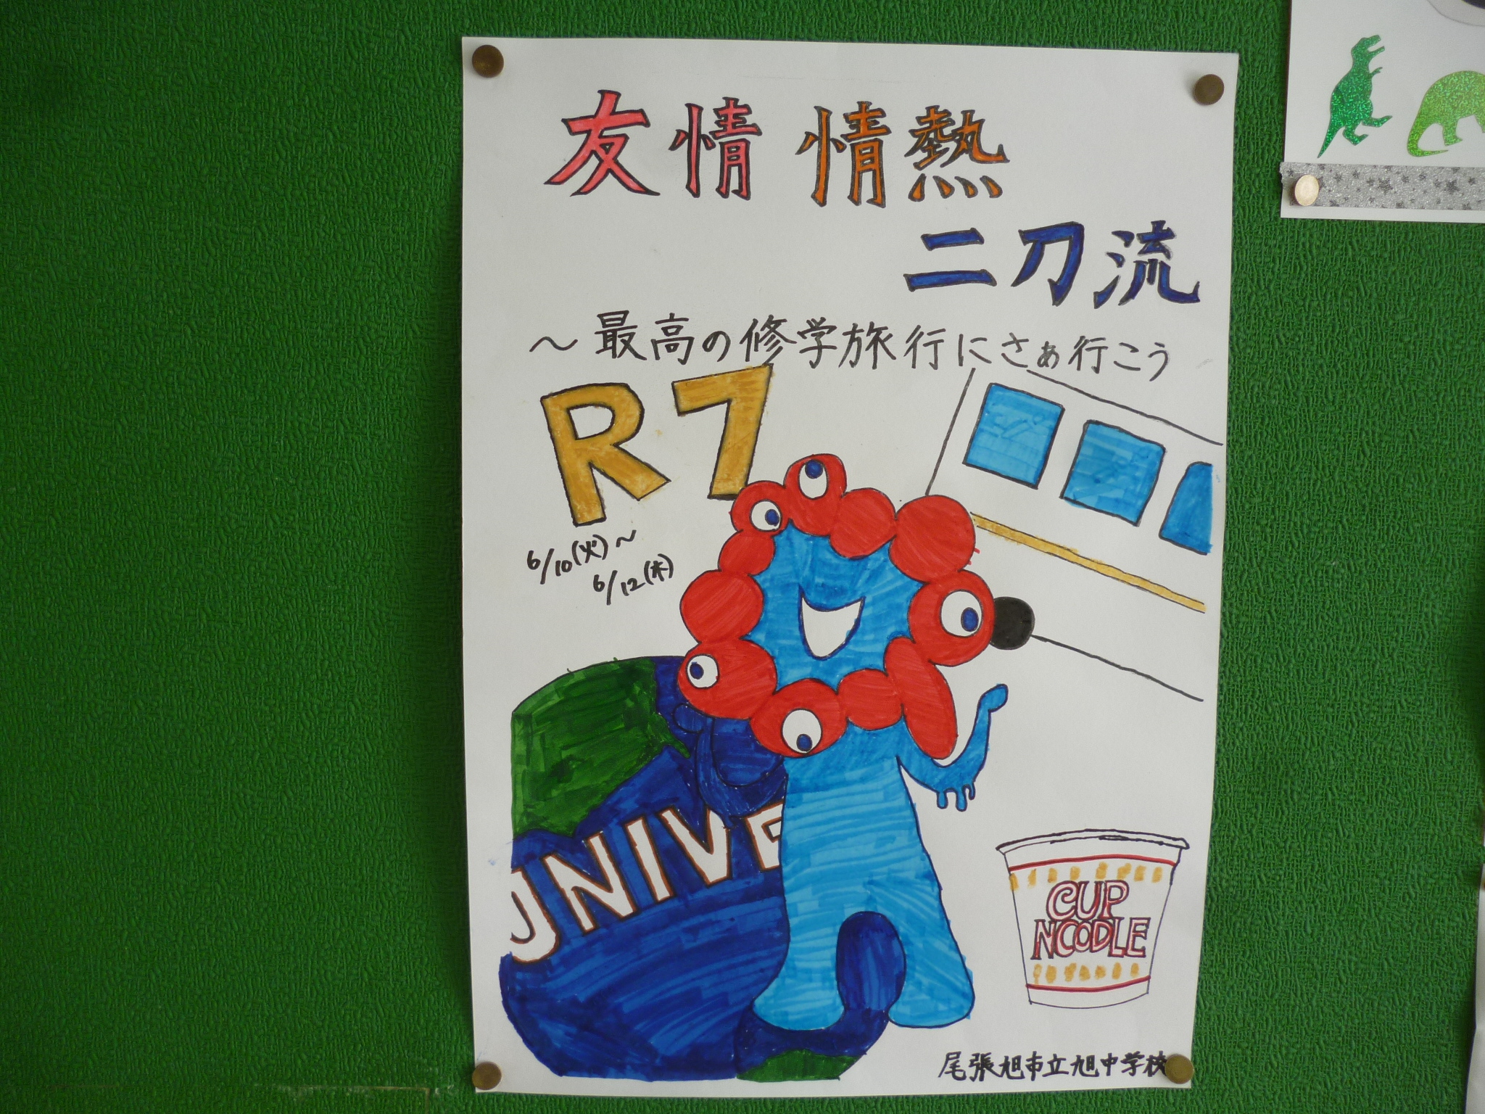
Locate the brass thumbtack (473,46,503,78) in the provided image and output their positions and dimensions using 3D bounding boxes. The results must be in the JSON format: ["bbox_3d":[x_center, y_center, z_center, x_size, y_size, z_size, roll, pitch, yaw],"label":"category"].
[{"bbox_3d":[-0.087,-0.169,0.412,0.011,0.011,0.009,0,5,-2],"label":"brass thumbtack"}]

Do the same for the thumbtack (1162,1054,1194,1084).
[{"bbox_3d":[0.164,0.192,0.453,0.011,0.011,0.009,0,5,-2],"label":"thumbtack"}]

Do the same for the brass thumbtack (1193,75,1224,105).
[{"bbox_3d":[0.162,-0.163,0.420,0.011,0.011,0.009,0,5,-2],"label":"brass thumbtack"}]

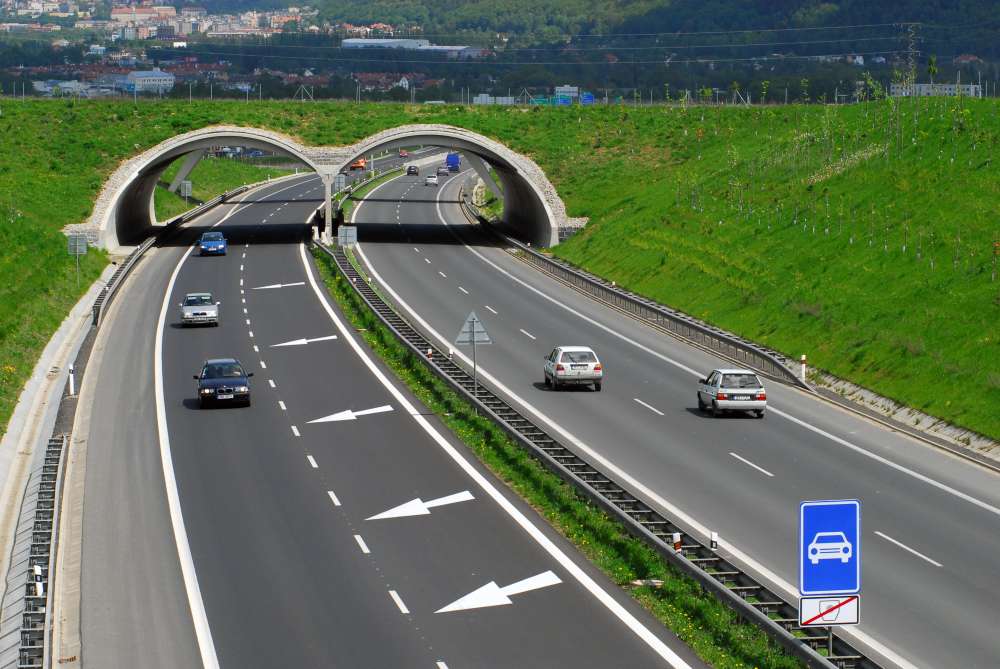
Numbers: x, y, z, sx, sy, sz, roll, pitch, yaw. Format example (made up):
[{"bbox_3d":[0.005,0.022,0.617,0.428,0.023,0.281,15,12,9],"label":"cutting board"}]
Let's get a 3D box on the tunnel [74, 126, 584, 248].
[{"bbox_3d":[-13.100,-11.900,261.500,35.200,9.200,45.000,0,4,-3],"label":"tunnel"}]

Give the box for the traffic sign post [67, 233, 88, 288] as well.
[{"bbox_3d":[-22.600,-3.960,178.500,1.020,3.000,0.120,0,4,-5],"label":"traffic sign post"}]

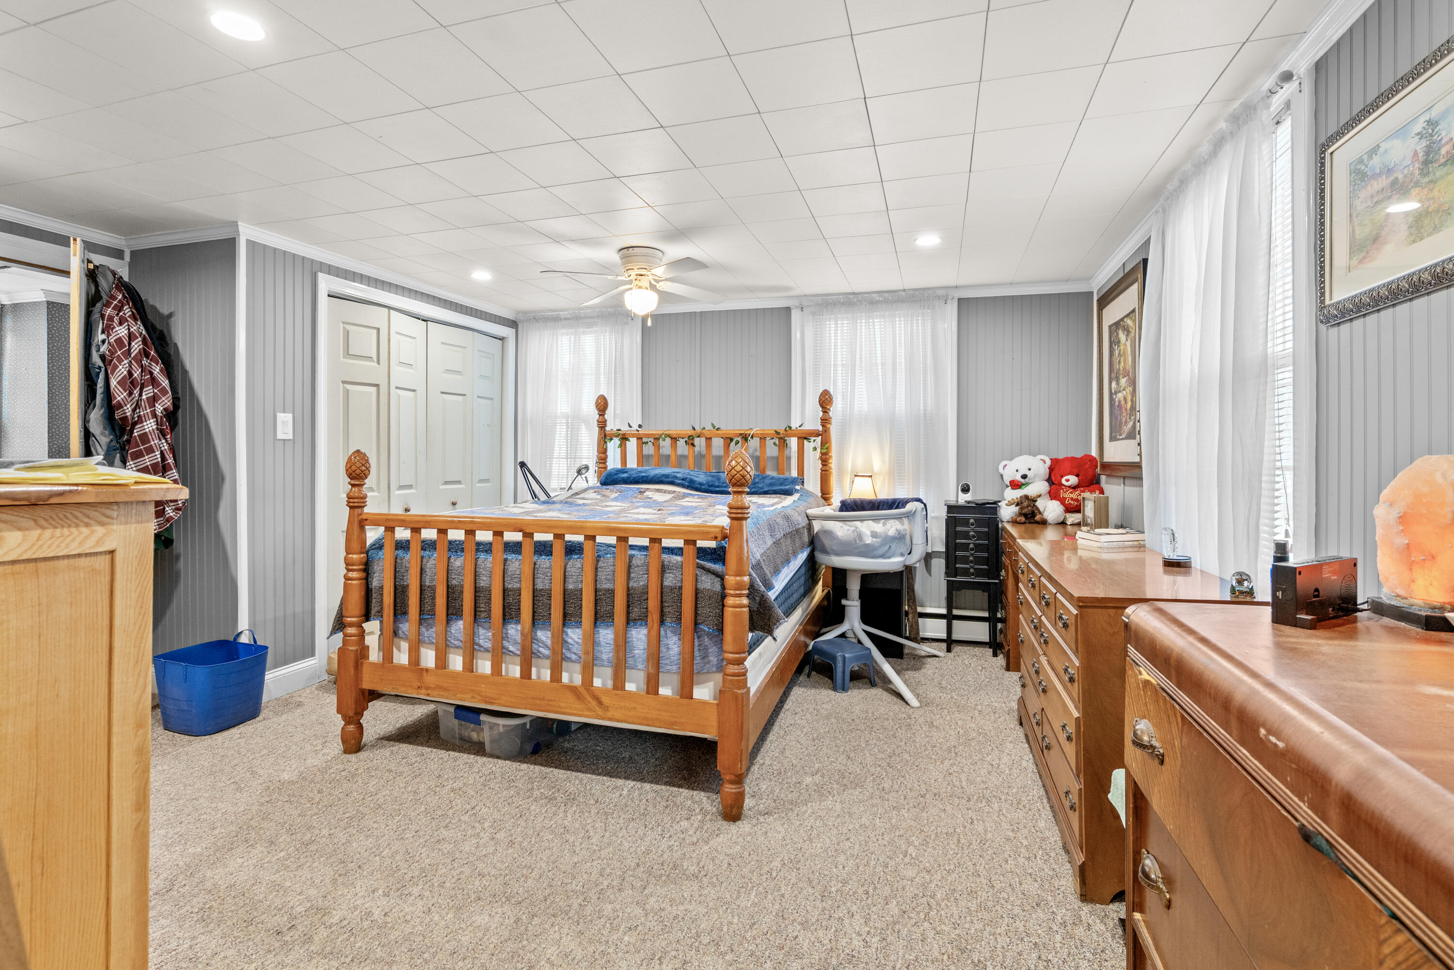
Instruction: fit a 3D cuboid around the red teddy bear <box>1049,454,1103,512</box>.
[{"bbox_3d":[2.000,0.006,3.700,0.310,0.350,0.260,1,2,31],"label":"red teddy bear"}]

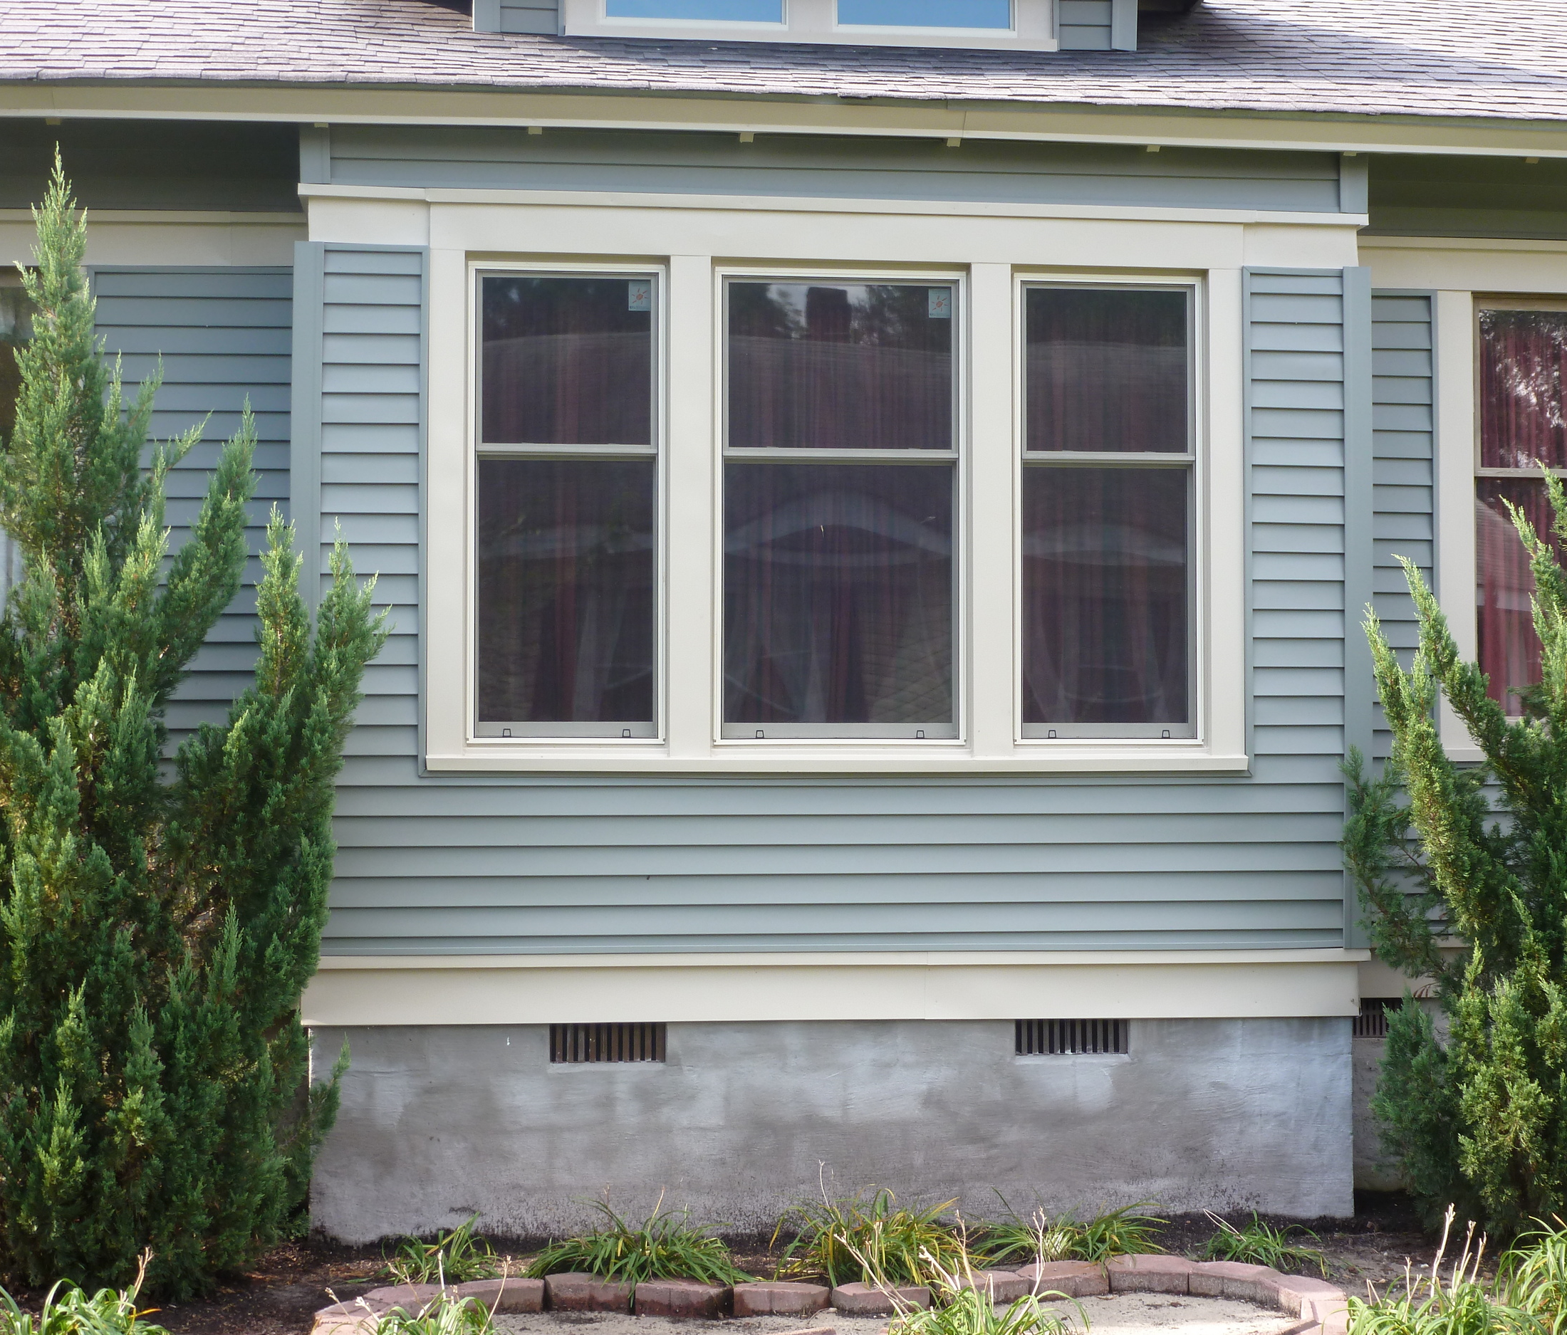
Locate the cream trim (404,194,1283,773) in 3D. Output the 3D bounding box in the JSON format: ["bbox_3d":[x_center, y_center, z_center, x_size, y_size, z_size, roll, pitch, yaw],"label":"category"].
[{"bbox_3d":[0.211,-0.614,8.684,2.878,1.949,0.100,0,-2,-7],"label":"cream trim"}]

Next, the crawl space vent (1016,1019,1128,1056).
[{"bbox_3d":[0.998,1.284,8.764,0.399,0.125,0.050,0,-2,-7],"label":"crawl space vent"}]

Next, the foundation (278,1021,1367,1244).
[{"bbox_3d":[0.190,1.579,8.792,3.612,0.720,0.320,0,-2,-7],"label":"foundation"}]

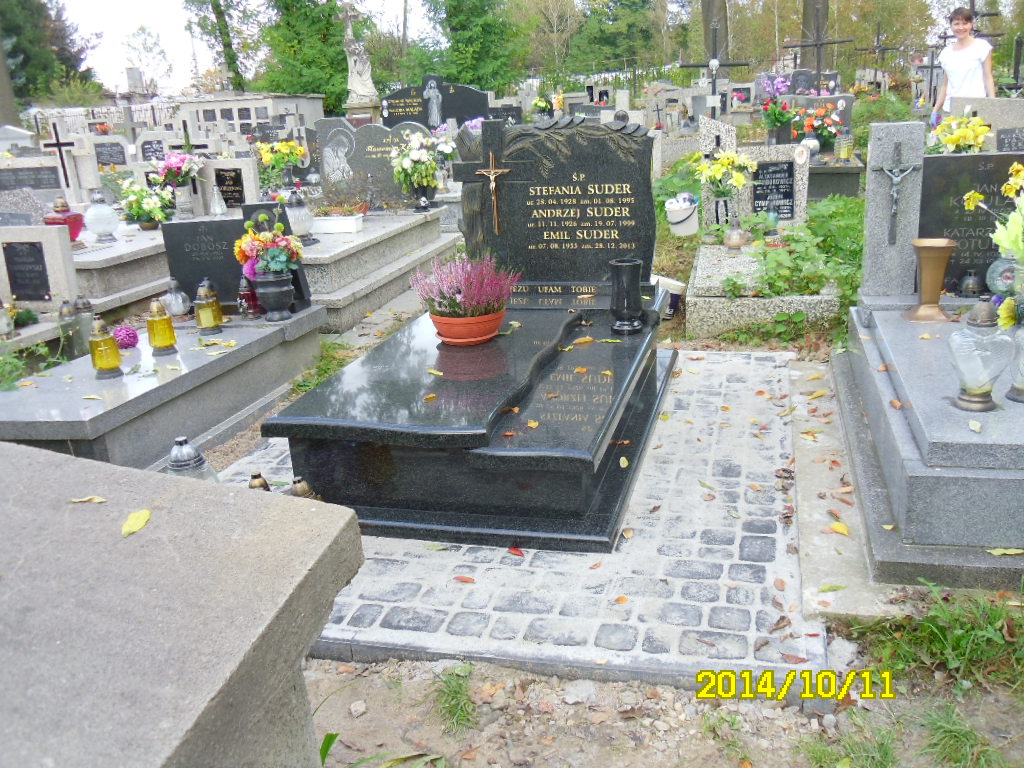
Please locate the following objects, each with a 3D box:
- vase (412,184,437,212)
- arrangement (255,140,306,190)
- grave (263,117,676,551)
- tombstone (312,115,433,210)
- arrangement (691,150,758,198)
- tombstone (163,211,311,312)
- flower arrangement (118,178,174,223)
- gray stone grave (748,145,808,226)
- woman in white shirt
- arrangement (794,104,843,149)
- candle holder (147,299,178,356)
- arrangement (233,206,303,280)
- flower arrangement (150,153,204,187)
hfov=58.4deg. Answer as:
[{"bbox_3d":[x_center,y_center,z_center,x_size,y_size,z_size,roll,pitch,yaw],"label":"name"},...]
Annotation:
[{"bbox_3d":[-0.733,-1.585,7.756,0.200,0.202,0.200,1,18,16],"label":"vase"},{"bbox_3d":[-2.475,-2.342,9.813,0.470,0.455,0.380,1,18,16],"label":"arrangement"},{"bbox_3d":[-0.023,-0.390,3.402,1.087,1.130,2.073,2,17,15],"label":"grave"},{"bbox_3d":[-0.998,-1.646,6.879,0.967,0.695,0.180,0,17,11],"label":"tombstone"},{"bbox_3d":[1.369,-1.342,5.874,0.410,0.266,0.330,1,18,16],"label":"arrangement"},{"bbox_3d":[-1.303,-0.598,4.352,0.645,0.509,0.170,2,17,15],"label":"tombstone"},{"bbox_3d":[-2.361,-1.158,5.888,0.360,0.330,0.330,-9,17,-20],"label":"flower arrangement"},{"bbox_3d":[1.755,-1.321,6.089,0.416,0.519,0.100,1,18,16],"label":"gray stone grave"},{"bbox_3d":[3.512,-2.080,7.179,0.480,1.630,0.280,5,18,25],"label":"woman in white shirt"},{"bbox_3d":[2.741,-2.294,8.200,0.420,0.400,0.360,2,17,18],"label":"arrangement"},{"bbox_3d":[-1.395,-0.228,3.605,0.120,0.217,0.120,2,17,15],"label":"candle holder"},{"bbox_3d":[-1.177,-0.676,4.422,0.310,0.333,0.280,1,18,16],"label":"arrangement"},{"bbox_3d":[-2.971,-1.884,8.112,0.440,0.269,0.360,1,18,16],"label":"flower arrangement"}]

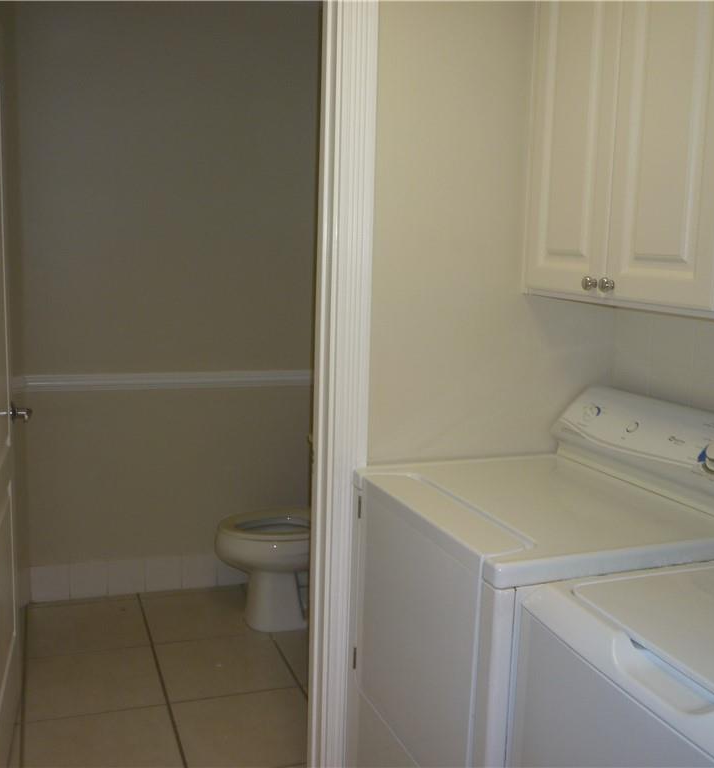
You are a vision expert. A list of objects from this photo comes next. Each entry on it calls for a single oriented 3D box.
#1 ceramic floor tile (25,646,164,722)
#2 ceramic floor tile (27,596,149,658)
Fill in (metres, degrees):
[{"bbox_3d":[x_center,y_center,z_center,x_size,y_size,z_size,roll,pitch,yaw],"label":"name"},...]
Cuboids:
[{"bbox_3d":[-0.908,1.028,2.959,0.445,0.010,0.445,-1,9,-20],"label":"ceramic floor tile"},{"bbox_3d":[-1.061,0.960,3.377,0.445,0.010,0.445,-1,9,-20],"label":"ceramic floor tile"}]

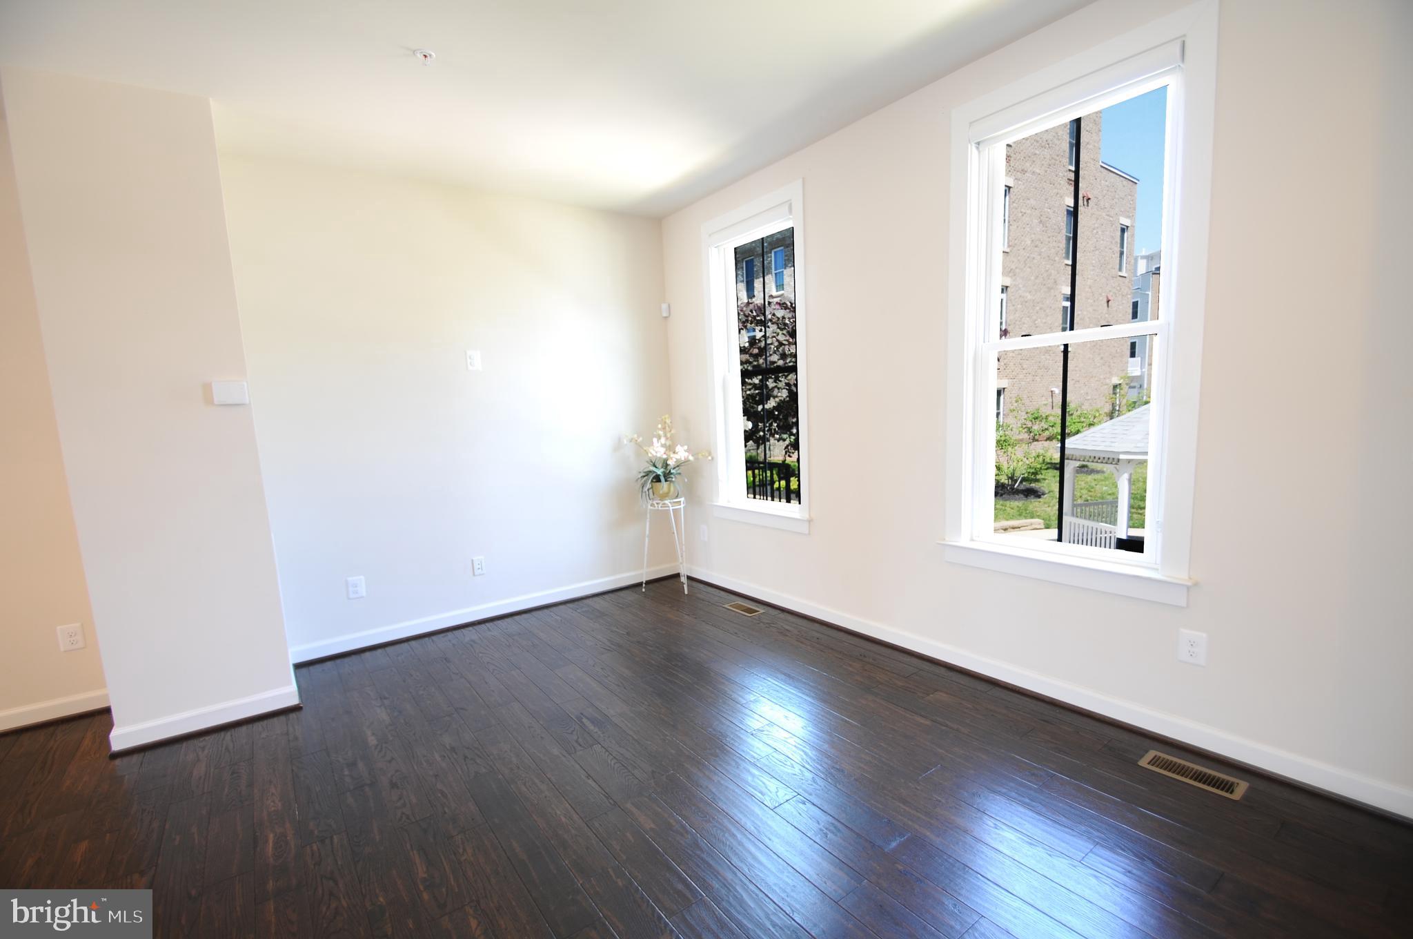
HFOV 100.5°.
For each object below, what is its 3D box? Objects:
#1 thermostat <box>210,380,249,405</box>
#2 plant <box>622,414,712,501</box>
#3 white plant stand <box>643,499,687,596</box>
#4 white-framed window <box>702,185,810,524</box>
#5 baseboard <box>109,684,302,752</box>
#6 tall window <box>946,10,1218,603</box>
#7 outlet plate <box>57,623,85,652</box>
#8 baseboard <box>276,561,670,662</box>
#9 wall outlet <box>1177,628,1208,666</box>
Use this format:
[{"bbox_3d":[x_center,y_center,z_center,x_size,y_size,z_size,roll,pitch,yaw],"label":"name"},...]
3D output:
[{"bbox_3d":[-2.115,-0.339,2.619,0.120,0.100,0.028,-7,8,-33],"label":"thermostat"},{"bbox_3d":[-0.290,-0.078,4.278,0.630,0.630,0.480,-3,7,-4],"label":"plant"},{"bbox_3d":[-0.280,0.553,4.348,0.330,0.680,0.310,-3,7,-4],"label":"white plant stand"},{"bbox_3d":[0.315,-0.648,3.837,0.100,2.054,0.945,-8,8,-38],"label":"white-framed window"},{"bbox_3d":[-2.247,1.121,2.663,0.666,0.092,0.020,-7,8,-32],"label":"baseboard"},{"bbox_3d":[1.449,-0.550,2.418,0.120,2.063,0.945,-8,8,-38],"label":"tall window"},{"bbox_3d":[-3.050,0.808,2.825,0.078,0.121,0.010,-7,8,-34],"label":"outlet plate"},{"bbox_3d":[-1.286,0.922,4.008,2.614,0.092,0.020,-7,8,-34],"label":"baseboard"},{"bbox_3d":[1.788,0.655,2.165,0.010,0.119,0.076,-8,8,-38],"label":"wall outlet"}]

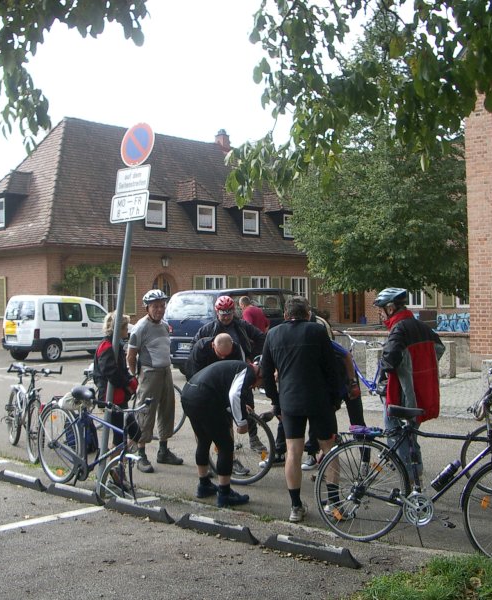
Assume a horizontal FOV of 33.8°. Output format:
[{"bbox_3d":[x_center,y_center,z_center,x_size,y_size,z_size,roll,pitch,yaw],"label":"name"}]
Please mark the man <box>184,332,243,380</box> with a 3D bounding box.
[{"bbox_3d":[-0.267,0.948,7.647,0.620,1.300,0.850,-1,0,-7],"label":"man"}]

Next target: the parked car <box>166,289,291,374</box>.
[{"bbox_3d":[0.030,0.695,19.300,1.840,1.920,4.700,-1,0,26],"label":"parked car"}]

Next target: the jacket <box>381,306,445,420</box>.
[{"bbox_3d":[1.350,0.530,6.550,0.400,0.900,0.580,-1,0,30],"label":"jacket"}]

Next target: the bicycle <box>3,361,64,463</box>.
[{"bbox_3d":[-2.428,1.186,8.827,0.600,1.000,1.720,-1,0,-27],"label":"bicycle"}]

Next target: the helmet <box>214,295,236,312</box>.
[{"bbox_3d":[-0.215,0.040,8.400,0.210,0.170,0.280,-1,14,-1],"label":"helmet"}]

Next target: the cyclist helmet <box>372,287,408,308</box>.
[{"bbox_3d":[1.180,-0.020,6.580,0.280,0.170,0.210,-11,-3,16],"label":"cyclist helmet"}]

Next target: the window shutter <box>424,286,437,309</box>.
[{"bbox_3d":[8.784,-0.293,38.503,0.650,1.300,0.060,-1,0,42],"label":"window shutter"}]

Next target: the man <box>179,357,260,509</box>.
[{"bbox_3d":[-0.190,1.092,6.820,0.780,1.180,0.540,-1,0,-28],"label":"man"}]

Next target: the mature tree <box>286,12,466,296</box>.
[{"bbox_3d":[4.454,-4.130,26.023,6.400,10.220,6.400,-1,0,42],"label":"mature tree"}]

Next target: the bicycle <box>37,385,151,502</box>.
[{"bbox_3d":[-1.390,1.170,7.000,1.570,0.960,0.580,9,6,39],"label":"bicycle"}]

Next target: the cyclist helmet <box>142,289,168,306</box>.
[{"bbox_3d":[-0.900,-0.022,8.100,0.280,0.170,0.210,-1,0,44],"label":"cyclist helmet"}]

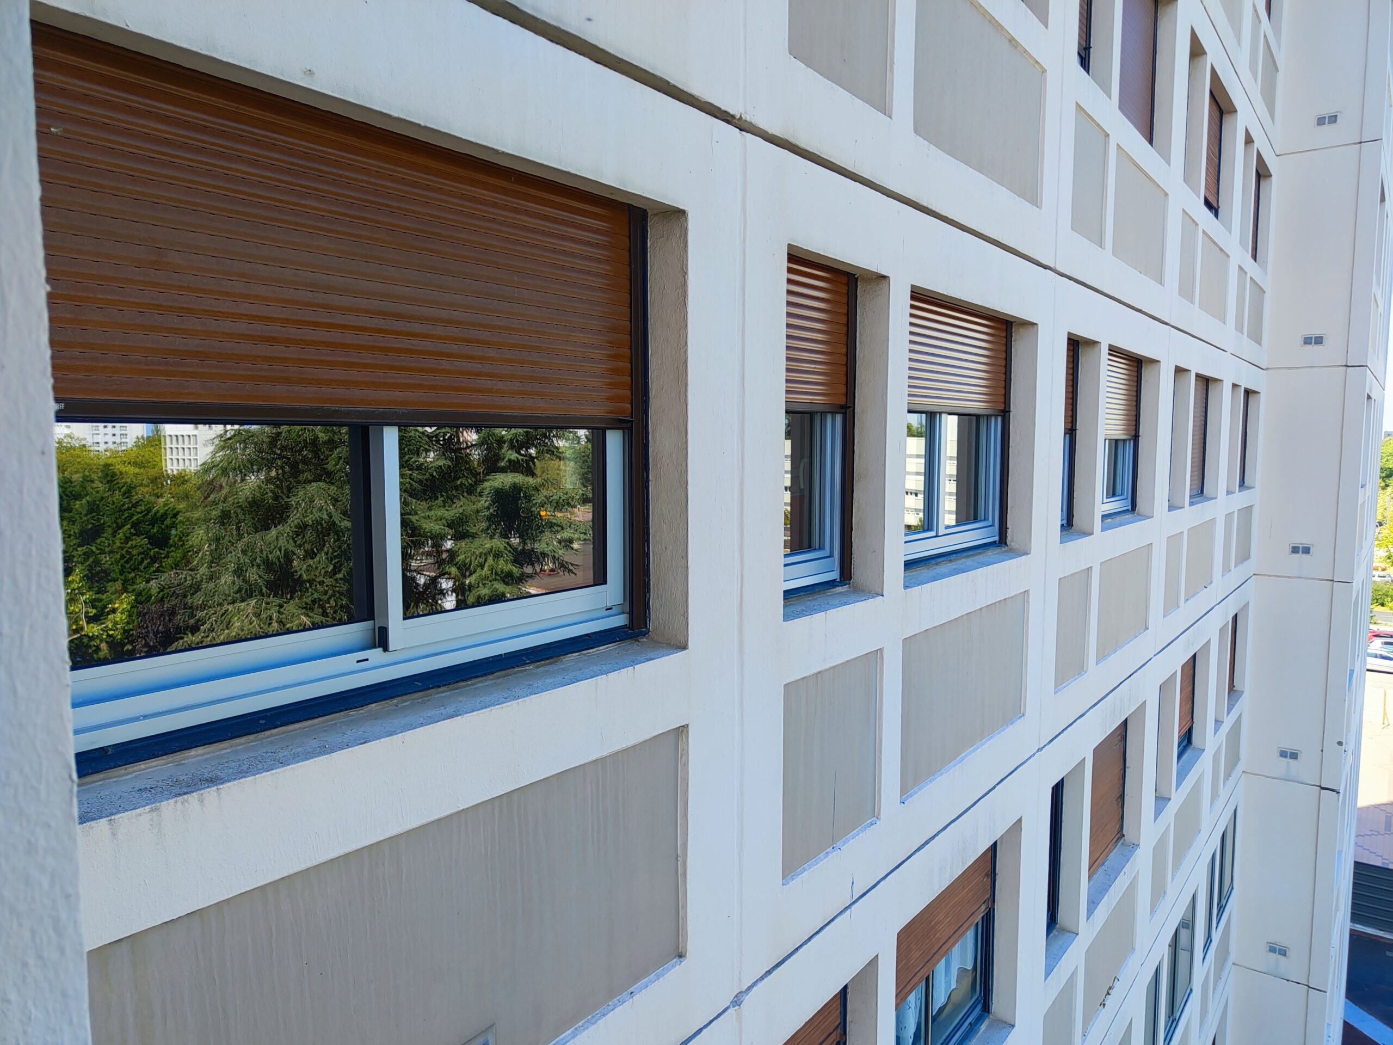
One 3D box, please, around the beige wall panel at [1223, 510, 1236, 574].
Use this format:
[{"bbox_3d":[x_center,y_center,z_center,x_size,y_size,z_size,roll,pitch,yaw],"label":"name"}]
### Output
[{"bbox_3d":[5.992,0.244,10.482,0.050,0.693,0.653,4,6,38],"label":"beige wall panel"}]

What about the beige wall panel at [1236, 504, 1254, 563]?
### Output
[{"bbox_3d":[6.857,0.155,11.609,0.038,0.677,1.380,4,6,38],"label":"beige wall panel"}]

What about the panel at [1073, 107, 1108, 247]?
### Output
[{"bbox_3d":[2.358,-2.060,5.581,0.038,0.677,0.705,4,6,38],"label":"panel"}]

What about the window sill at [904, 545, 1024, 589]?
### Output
[{"bbox_3d":[1.270,0.191,4.475,0.172,0.051,1.558,4,6,38],"label":"window sill"}]

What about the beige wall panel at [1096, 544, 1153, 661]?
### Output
[{"bbox_3d":[3.142,0.563,6.813,0.050,0.693,1.540,4,6,38],"label":"beige wall panel"}]

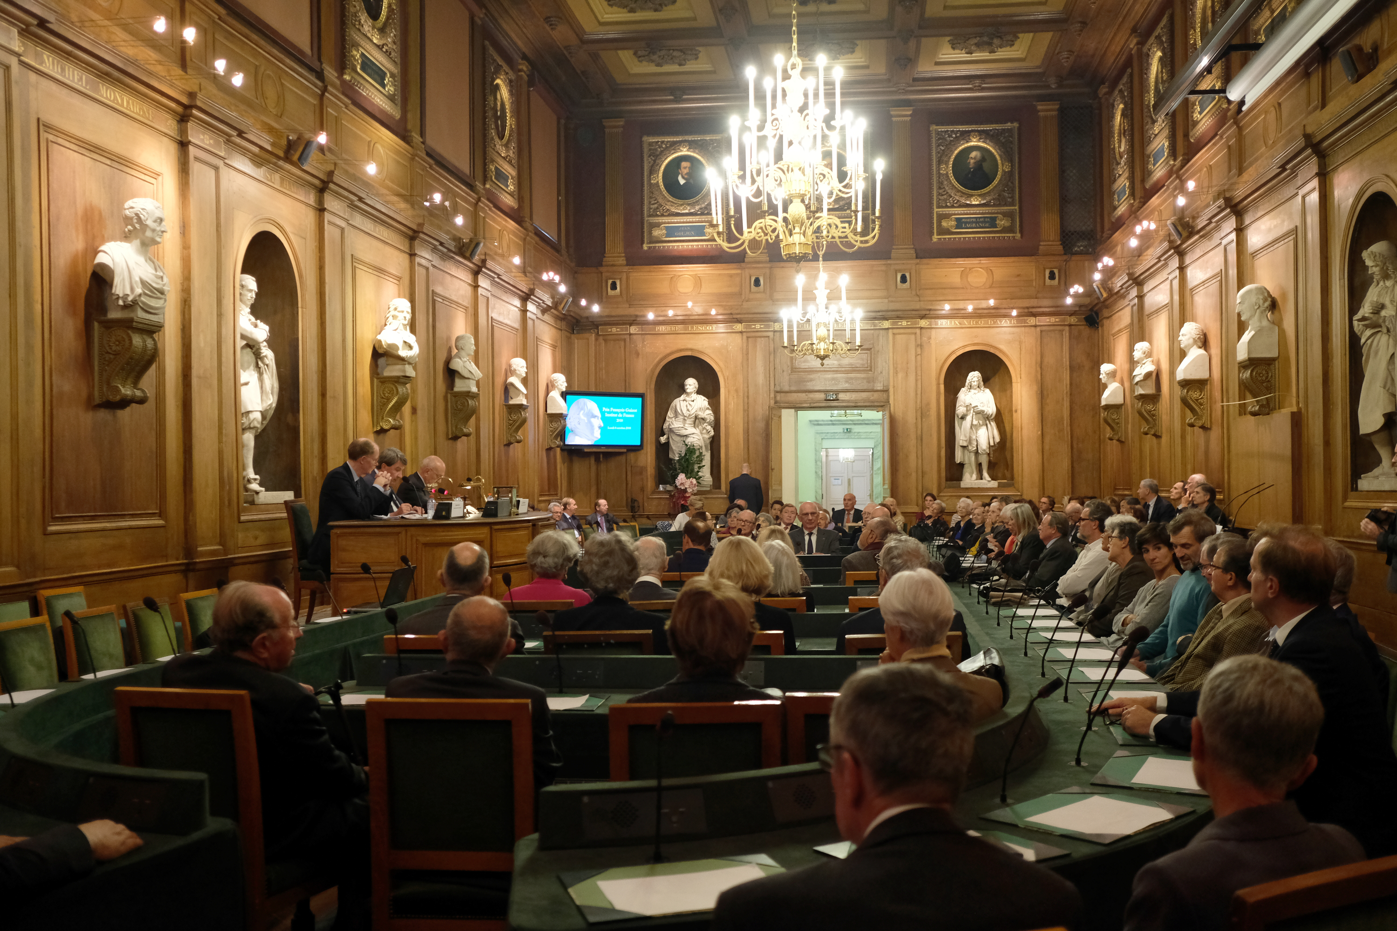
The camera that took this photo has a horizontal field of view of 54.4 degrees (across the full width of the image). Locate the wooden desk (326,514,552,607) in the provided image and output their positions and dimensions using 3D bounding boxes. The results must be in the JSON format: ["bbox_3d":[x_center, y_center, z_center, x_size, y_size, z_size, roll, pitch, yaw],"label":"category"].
[{"bbox_3d":[-1.965,0.833,11.515,1.180,0.770,2.980,-1,-1,7],"label":"wooden desk"}]

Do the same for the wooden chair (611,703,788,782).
[{"bbox_3d":[-0.031,1.081,3.740,0.450,0.924,0.520,0,-1,-7],"label":"wooden chair"}]

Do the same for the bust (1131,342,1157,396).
[{"bbox_3d":[5.570,-1.219,16.946,0.290,0.680,0.380,-1,-1,6],"label":"bust"}]

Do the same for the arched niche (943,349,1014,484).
[{"bbox_3d":[4.491,-0.772,21.892,1.080,2.160,0.550,-1,-1,7],"label":"arched niche"}]

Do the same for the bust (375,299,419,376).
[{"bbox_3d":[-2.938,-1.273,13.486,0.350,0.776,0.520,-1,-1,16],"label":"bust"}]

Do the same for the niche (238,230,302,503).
[{"bbox_3d":[-3.541,-0.765,10.573,0.480,2.140,1.110,-1,-1,7],"label":"niche"}]

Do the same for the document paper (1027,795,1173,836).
[{"bbox_3d":[0.842,0.722,2.800,0.296,0.004,0.212,0,-1,-45],"label":"document paper"}]

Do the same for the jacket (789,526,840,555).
[{"bbox_3d":[0.972,0.779,11.357,0.480,0.560,0.320,-1,-1,7],"label":"jacket"}]

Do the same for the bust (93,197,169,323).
[{"bbox_3d":[-3.508,-1.317,8.619,0.360,0.775,0.560,-1,-1,12],"label":"bust"}]

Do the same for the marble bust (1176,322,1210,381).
[{"bbox_3d":[5.340,-1.231,14.652,0.310,0.650,0.320,-1,-1,6],"label":"marble bust"}]

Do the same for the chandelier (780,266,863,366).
[{"bbox_3d":[1.550,-1.858,17.155,1.000,1.200,1.000,-1,-1,7],"label":"chandelier"}]

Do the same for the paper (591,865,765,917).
[{"bbox_3d":[-0.009,0.723,2.323,0.296,0.004,0.212,0,-1,-19],"label":"paper"}]

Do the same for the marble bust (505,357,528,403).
[{"bbox_3d":[-2.425,-1.137,18.298,0.280,0.626,0.400,-1,-1,10],"label":"marble bust"}]

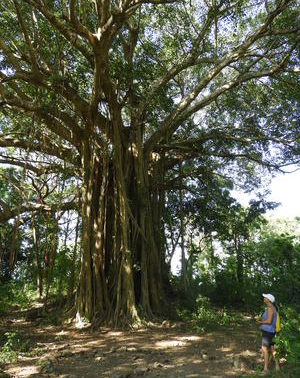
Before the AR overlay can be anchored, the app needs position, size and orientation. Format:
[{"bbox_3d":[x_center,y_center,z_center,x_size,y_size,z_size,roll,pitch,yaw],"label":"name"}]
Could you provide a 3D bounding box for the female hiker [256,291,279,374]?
[{"bbox_3d":[2.810,3.366,6.575,0.550,1.640,0.470,-11,-24,25],"label":"female hiker"}]

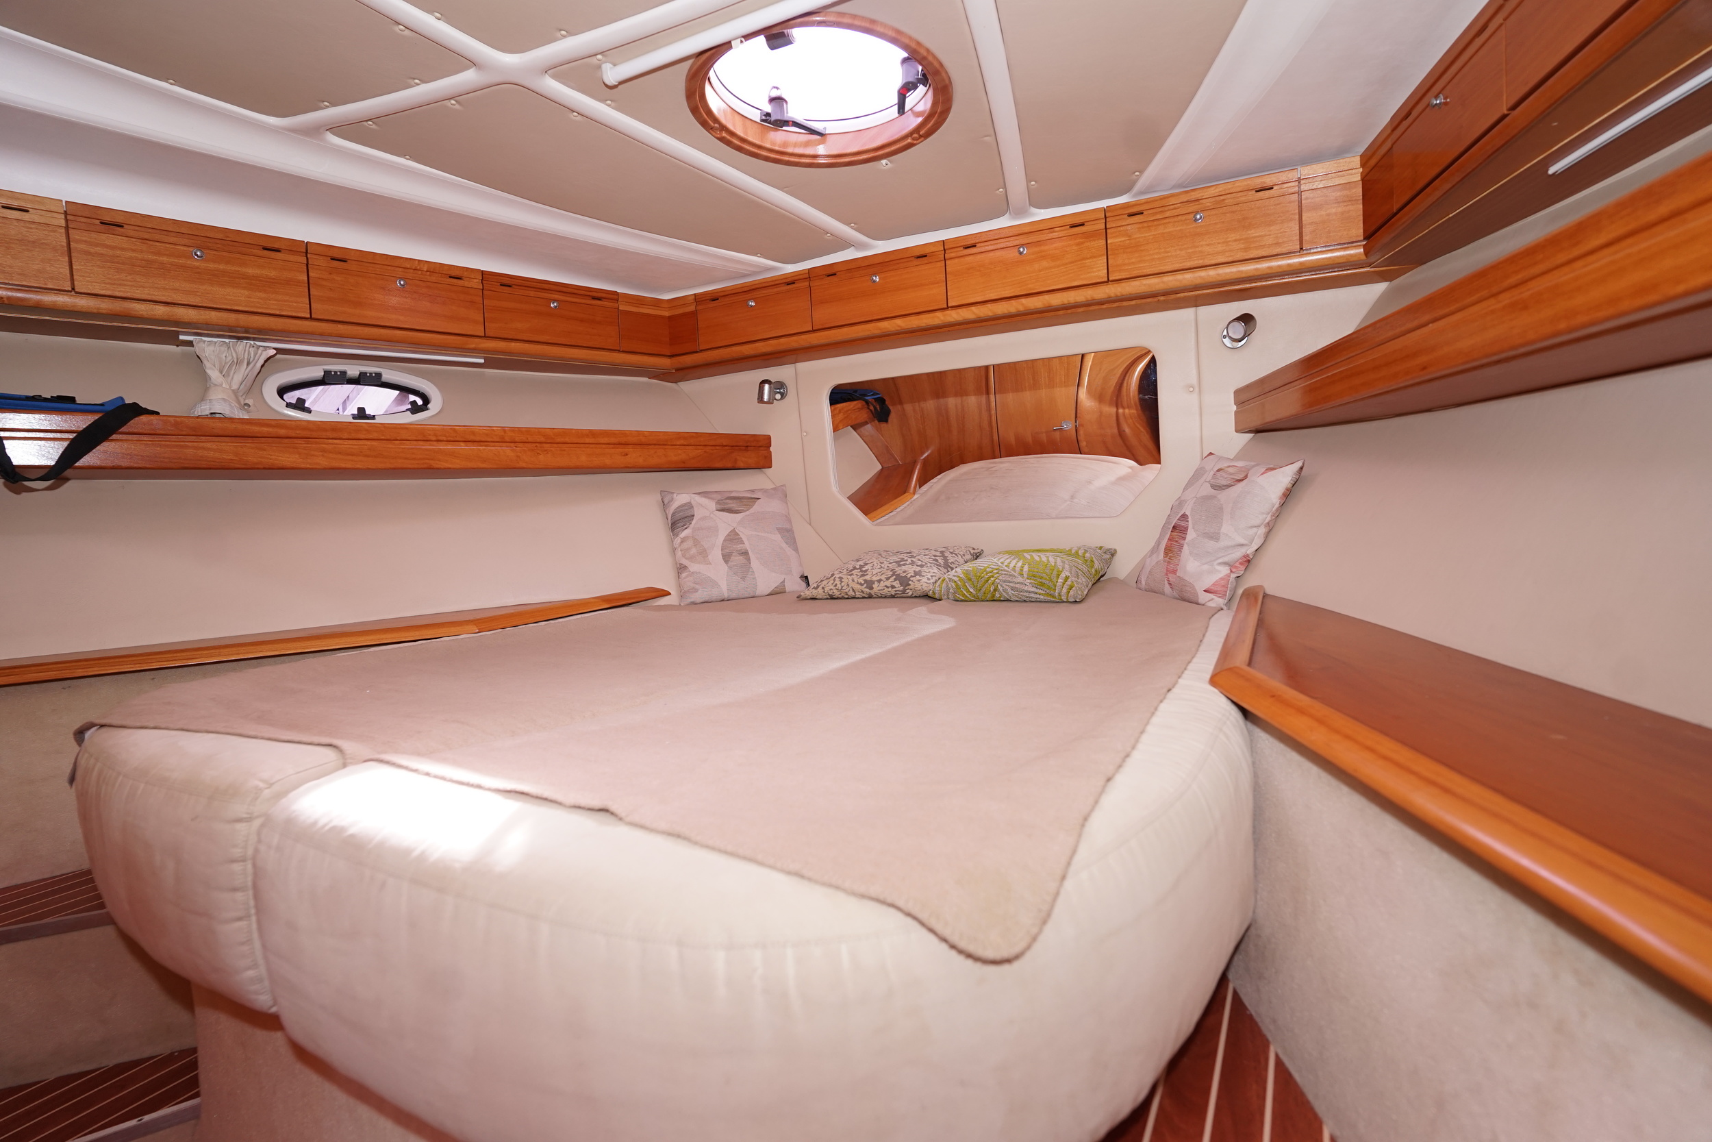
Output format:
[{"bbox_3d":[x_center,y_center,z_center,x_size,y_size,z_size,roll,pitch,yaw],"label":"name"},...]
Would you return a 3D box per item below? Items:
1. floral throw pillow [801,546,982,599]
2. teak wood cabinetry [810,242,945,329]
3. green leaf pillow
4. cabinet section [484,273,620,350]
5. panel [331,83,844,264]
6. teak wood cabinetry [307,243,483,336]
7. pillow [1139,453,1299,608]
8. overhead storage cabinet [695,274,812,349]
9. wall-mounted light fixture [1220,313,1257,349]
[{"bbox_3d":[0.114,-0.001,2.327,0.400,0.115,0.390,0,9,28],"label":"floral throw pillow"},{"bbox_3d":[0.114,-0.840,2.456,0.438,0.186,0.240,0,7,28],"label":"teak wood cabinetry"},{"bbox_3d":[0.448,-0.002,2.153,0.400,0.115,0.390,0,9,28],"label":"green leaf pillow"},{"bbox_3d":[-1.013,-0.782,2.525,0.270,0.186,0.439,2,8,40],"label":"cabinet section"},{"bbox_3d":[-0.574,-0.943,2.034,0.464,0.040,1.194,-11,-10,41],"label":"panel"},{"bbox_3d":[-1.290,-0.733,2.201,0.270,0.186,0.427,2,8,41],"label":"teak wood cabinetry"},{"bbox_3d":[0.826,-0.107,1.849,0.110,0.355,0.365,26,5,-11],"label":"pillow"},{"bbox_3d":[-0.270,-0.841,2.679,0.471,0.186,0.240,0,7,32],"label":"overhead storage cabinet"},{"bbox_3d":[0.979,-0.615,2.062,0.075,0.085,0.100,2,8,41],"label":"wall-mounted light fixture"}]

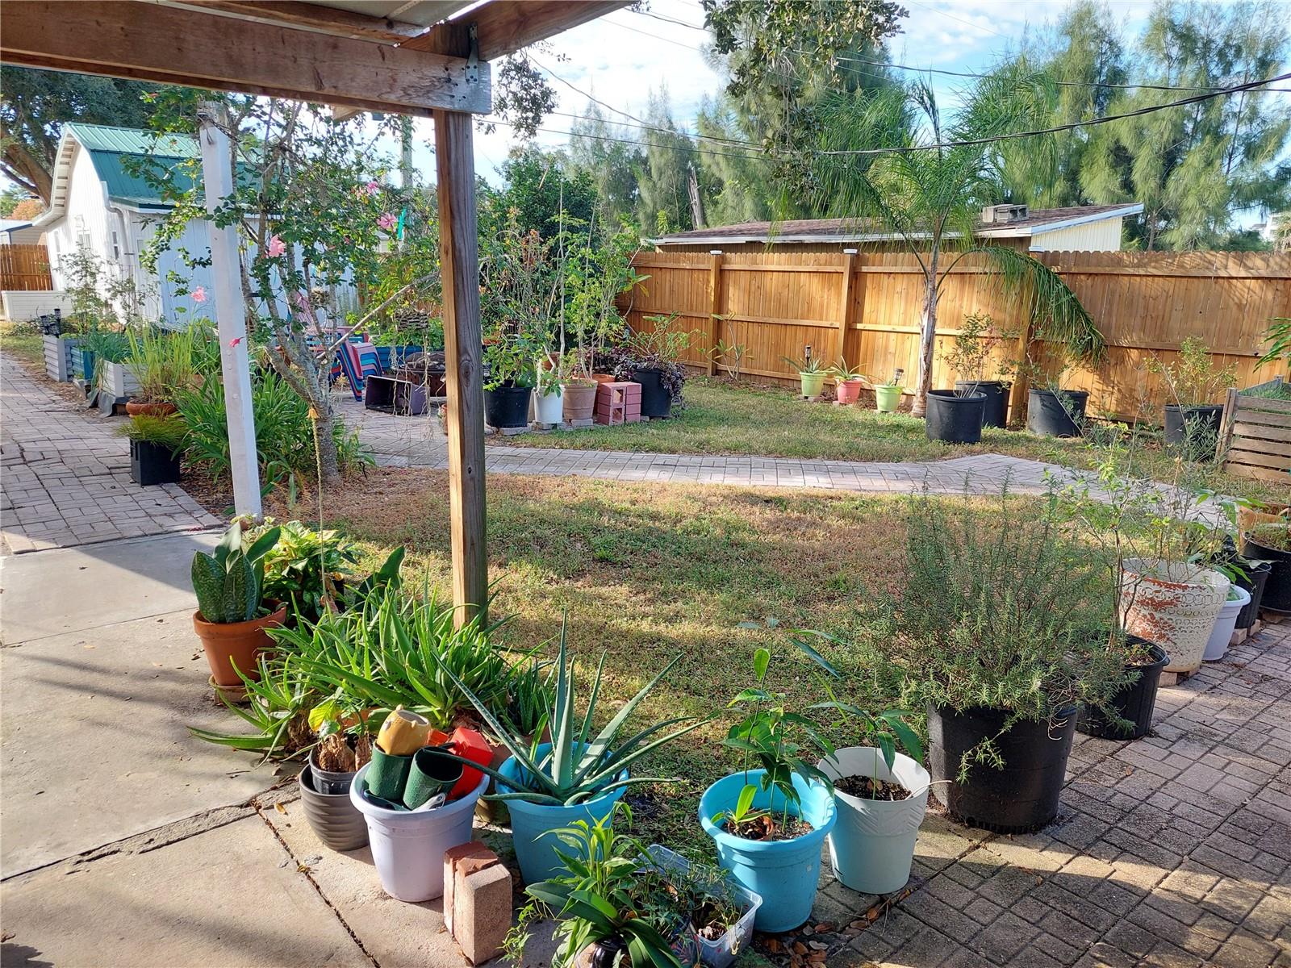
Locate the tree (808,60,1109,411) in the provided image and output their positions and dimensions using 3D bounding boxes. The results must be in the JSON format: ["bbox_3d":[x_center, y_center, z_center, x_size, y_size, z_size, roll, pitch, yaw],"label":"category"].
[{"bbox_3d":[3.371,-2.558,9.760,3.350,3.720,3.000,1,13,0],"label":"tree"}]

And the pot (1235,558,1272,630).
[{"bbox_3d":[2.707,0.494,4.133,0.290,0.300,0.290,0,13,0],"label":"pot"}]

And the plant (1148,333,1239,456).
[{"bbox_3d":[5.327,-0.859,8.715,0.780,1.080,0.720,0,13,0],"label":"plant"}]

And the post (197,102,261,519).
[{"bbox_3d":[-2.228,-0.778,4.809,0.095,2.400,0.095,2,14,6],"label":"post"}]

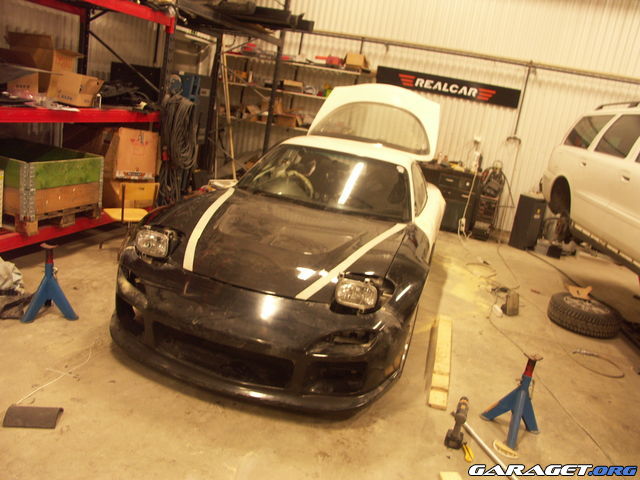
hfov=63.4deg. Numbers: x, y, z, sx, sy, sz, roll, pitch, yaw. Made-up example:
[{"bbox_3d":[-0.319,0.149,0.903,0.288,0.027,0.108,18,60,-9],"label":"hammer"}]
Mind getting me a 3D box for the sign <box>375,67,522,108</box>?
[{"bbox_3d":[1.870,-2.259,7.650,2.090,0.275,0.030,13,15,13],"label":"sign"}]

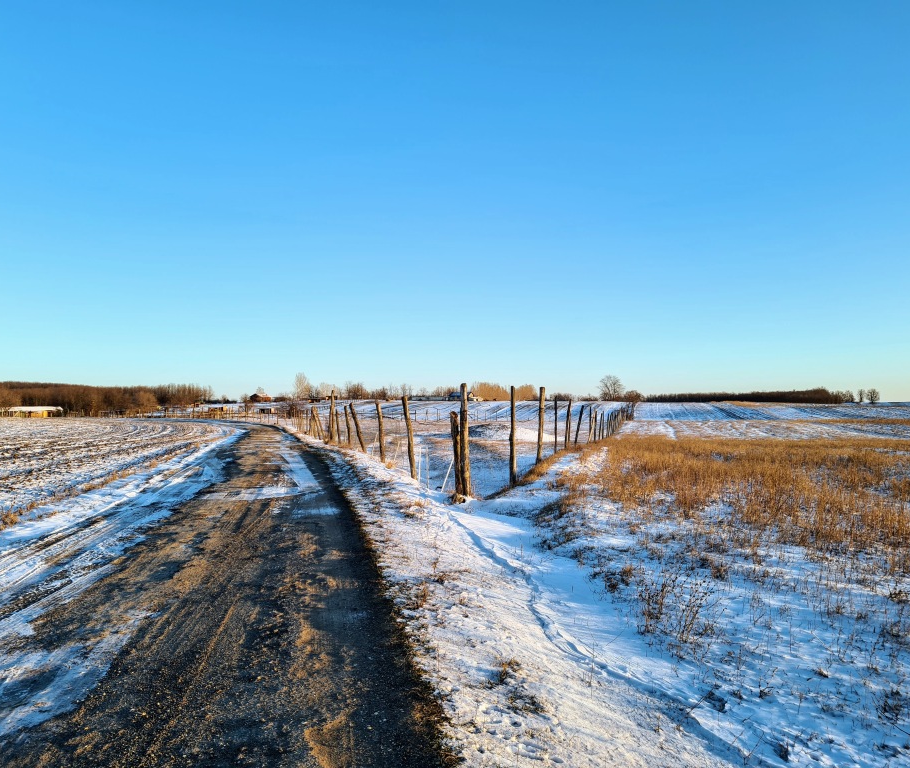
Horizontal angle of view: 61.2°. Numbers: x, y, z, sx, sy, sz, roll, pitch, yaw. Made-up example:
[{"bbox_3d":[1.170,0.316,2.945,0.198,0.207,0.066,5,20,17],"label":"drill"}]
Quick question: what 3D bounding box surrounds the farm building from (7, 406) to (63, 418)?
[{"bbox_3d":[-89.998,6.114,165.000,11.800,2.600,6.000,1,-2,-33],"label":"farm building"}]

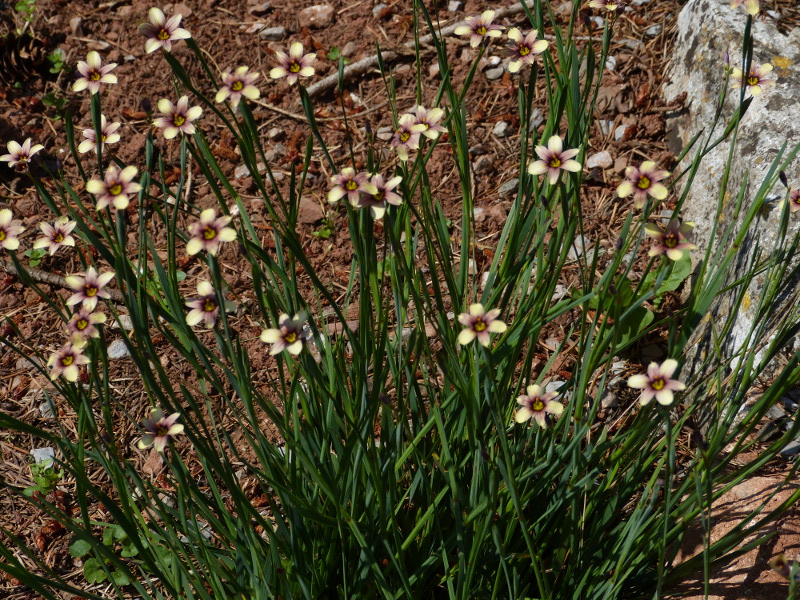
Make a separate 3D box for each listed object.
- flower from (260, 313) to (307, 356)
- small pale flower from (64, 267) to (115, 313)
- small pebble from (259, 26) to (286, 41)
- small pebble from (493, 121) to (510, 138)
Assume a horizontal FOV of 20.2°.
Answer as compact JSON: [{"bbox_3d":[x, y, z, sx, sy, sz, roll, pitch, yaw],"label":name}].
[{"bbox_3d":[-0.056,0.017,1.100,0.024,0.010,0.024,7,68,8],"label":"flower"},{"bbox_3d":[-0.146,-0.005,1.060,0.024,0.023,0.009,-7,-4,-8],"label":"small pale flower"},{"bbox_3d":[-0.087,-0.182,1.530,0.018,0.009,0.011,0,40,0],"label":"small pebble"},{"bbox_3d":[0.066,-0.111,1.460,0.010,0.009,0.011,0,40,0],"label":"small pebble"}]

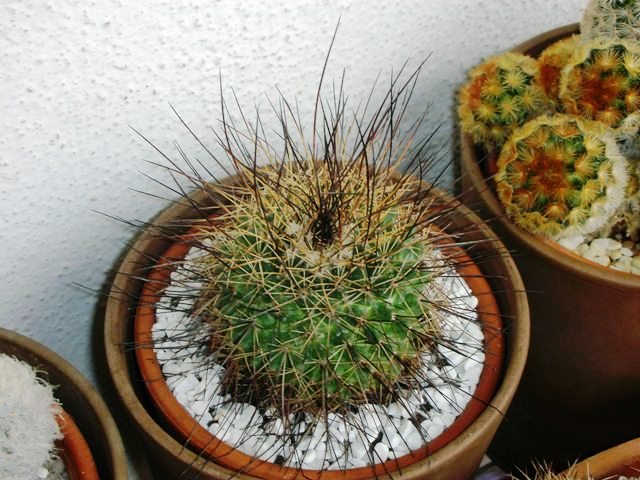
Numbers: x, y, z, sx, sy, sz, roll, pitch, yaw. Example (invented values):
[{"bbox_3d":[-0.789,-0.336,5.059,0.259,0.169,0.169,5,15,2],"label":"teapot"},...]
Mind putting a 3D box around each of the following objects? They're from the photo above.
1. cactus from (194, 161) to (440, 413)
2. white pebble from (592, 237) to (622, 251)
[{"bbox_3d":[-0.001,0.014,0.436,0.078,0.058,0.078,0,49,0],"label":"cactus"},{"bbox_3d":[0.101,0.001,0.476,0.010,0.005,0.006,7,50,7],"label":"white pebble"}]

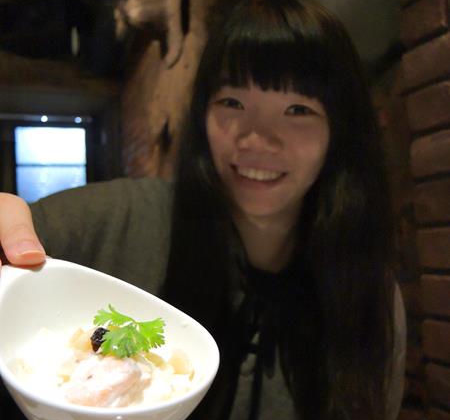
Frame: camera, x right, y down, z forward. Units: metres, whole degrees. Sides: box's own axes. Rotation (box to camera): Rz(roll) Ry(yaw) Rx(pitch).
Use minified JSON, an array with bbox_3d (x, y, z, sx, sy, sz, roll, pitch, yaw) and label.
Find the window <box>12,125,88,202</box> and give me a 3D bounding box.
[{"bbox_3d":[-1.788,-0.417,5.000,0.720,0.880,0.080,-1,-4,-21],"label":"window"}]

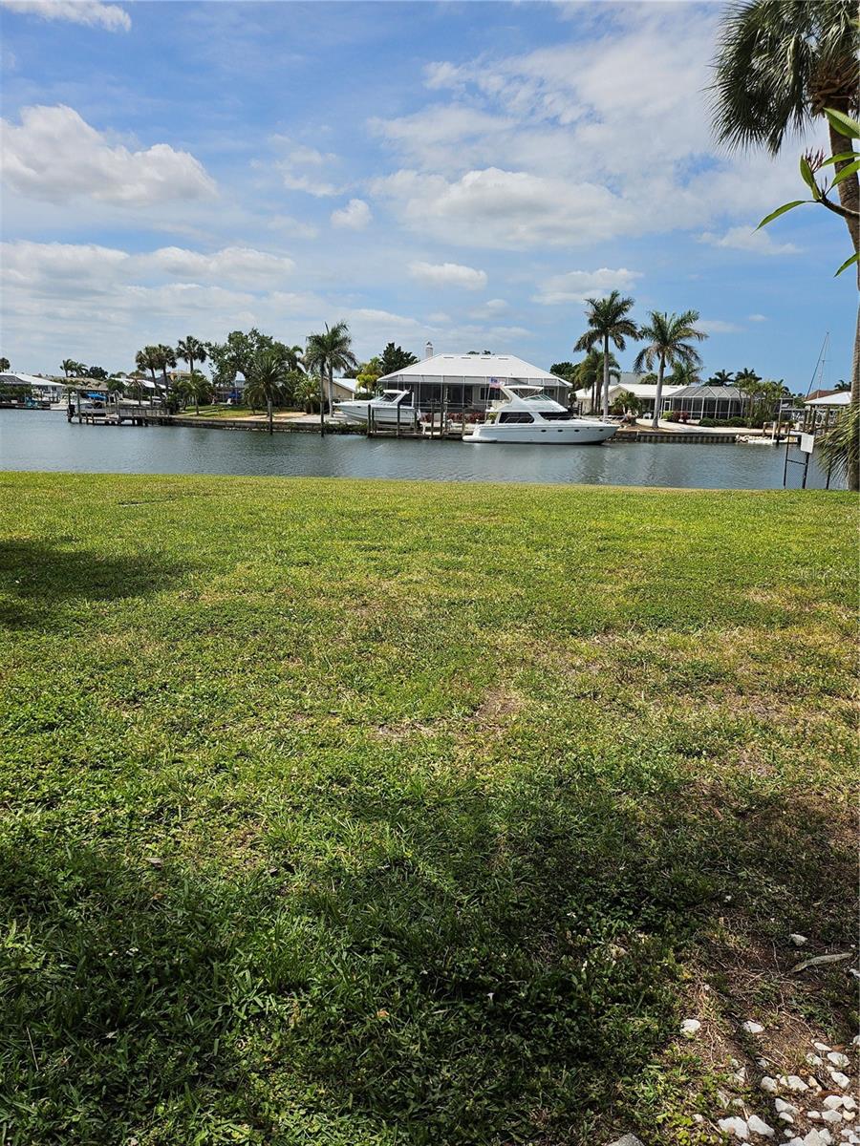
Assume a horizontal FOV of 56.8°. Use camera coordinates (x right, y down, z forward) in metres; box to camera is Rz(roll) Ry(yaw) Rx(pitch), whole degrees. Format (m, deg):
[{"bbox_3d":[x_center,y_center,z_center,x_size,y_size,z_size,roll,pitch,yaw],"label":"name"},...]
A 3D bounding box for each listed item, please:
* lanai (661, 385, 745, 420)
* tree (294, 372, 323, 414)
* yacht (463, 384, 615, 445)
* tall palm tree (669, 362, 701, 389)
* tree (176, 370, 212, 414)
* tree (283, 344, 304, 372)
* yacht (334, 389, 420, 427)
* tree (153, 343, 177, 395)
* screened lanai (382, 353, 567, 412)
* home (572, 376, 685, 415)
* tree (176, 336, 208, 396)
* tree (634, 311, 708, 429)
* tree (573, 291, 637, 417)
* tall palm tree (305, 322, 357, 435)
[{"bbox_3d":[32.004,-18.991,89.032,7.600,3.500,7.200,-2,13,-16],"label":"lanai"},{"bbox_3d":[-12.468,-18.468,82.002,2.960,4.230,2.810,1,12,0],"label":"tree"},{"bbox_3d":[9.360,-13.474,67.425,12.800,4.920,4.100,1,12,-2],"label":"yacht"},{"bbox_3d":[34.975,-25.123,109.000,4.720,7.530,4.480,1,12,0],"label":"tall palm tree"},{"bbox_3d":[-25.751,-19.782,86.918,4.000,4.900,3.900,1,12,0],"label":"tree"},{"bbox_3d":[-16.646,-23.825,97.225,3.040,8.020,2.890,1,12,0],"label":"tree"},{"bbox_3d":[-4.833,-15.146,72.459,8.300,3.320,2.800,5,12,18],"label":"yacht"},{"bbox_3d":[-34.497,-25.860,103.056,3.100,7.340,3.100,1,12,0],"label":"tree"},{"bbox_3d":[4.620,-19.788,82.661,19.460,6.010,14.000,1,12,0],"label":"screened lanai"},{"bbox_3d":[24.189,-21.507,96.522,13.000,4.980,10.000,1,12,-2],"label":"home"},{"bbox_3d":[-29.124,-24.394,97.156,3.740,8.670,3.550,1,12,0],"label":"tree"},{"bbox_3d":[23.517,-19.708,77.488,6.700,11.000,6.500,1,12,0],"label":"tree"},{"bbox_3d":[17.233,-21.363,78.165,6.200,12.140,5.890,1,12,0],"label":"tree"},{"bbox_3d":[-9.913,-19.753,79.691,5.300,10.510,5.200,1,12,0],"label":"tall palm tree"}]

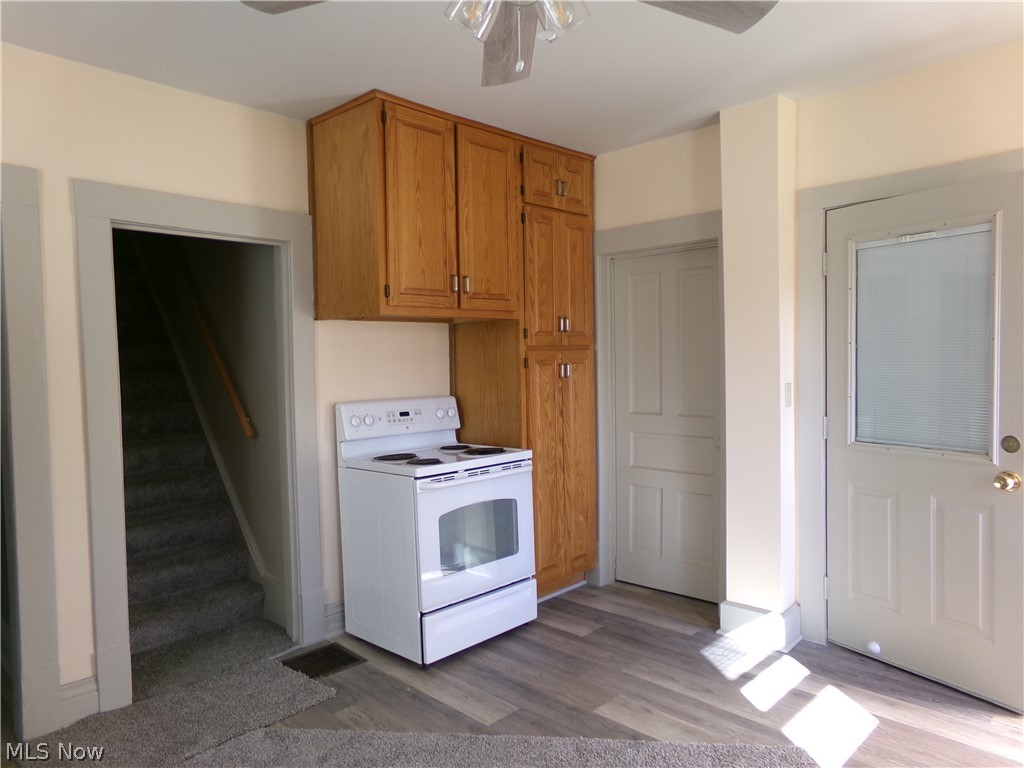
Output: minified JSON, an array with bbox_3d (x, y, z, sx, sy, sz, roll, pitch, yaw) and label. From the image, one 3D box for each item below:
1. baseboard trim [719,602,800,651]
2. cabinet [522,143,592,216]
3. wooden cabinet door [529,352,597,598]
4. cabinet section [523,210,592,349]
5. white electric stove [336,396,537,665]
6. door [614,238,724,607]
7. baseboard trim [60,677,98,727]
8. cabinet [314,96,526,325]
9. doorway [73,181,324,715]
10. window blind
[{"bbox_3d":[1.213,1.153,3.468,0.328,0.169,0.203,1,3,44],"label":"baseboard trim"},{"bbox_3d":[0.058,-1.144,4.169,0.570,0.322,0.658,1,3,44],"label":"cabinet"},{"bbox_3d":[0.292,0.467,4.043,0.040,1.320,0.575,1,4,45],"label":"wooden cabinet door"},{"bbox_3d":[0.069,-0.596,4.191,0.570,0.775,0.658,1,3,44],"label":"cabinet section"},{"bbox_3d":[-0.350,0.676,3.610,0.649,1.170,0.771,1,3,43],"label":"white electric stove"},{"bbox_3d":[0.890,0.229,4.091,0.689,1.953,0.040,1,3,42],"label":"door"},{"bbox_3d":[-1.703,1.244,2.793,0.018,0.154,0.127,1,3,44],"label":"baseboard trim"},{"bbox_3d":[-0.475,-0.817,3.625,0.570,0.974,0.878,1,3,44],"label":"cabinet"},{"bbox_3d":[-1.367,0.240,3.208,0.140,2.113,1.027,1,3,44],"label":"doorway"},{"bbox_3d":[1.694,-0.172,2.949,0.025,0.883,0.541,-3,3,-32],"label":"window blind"}]

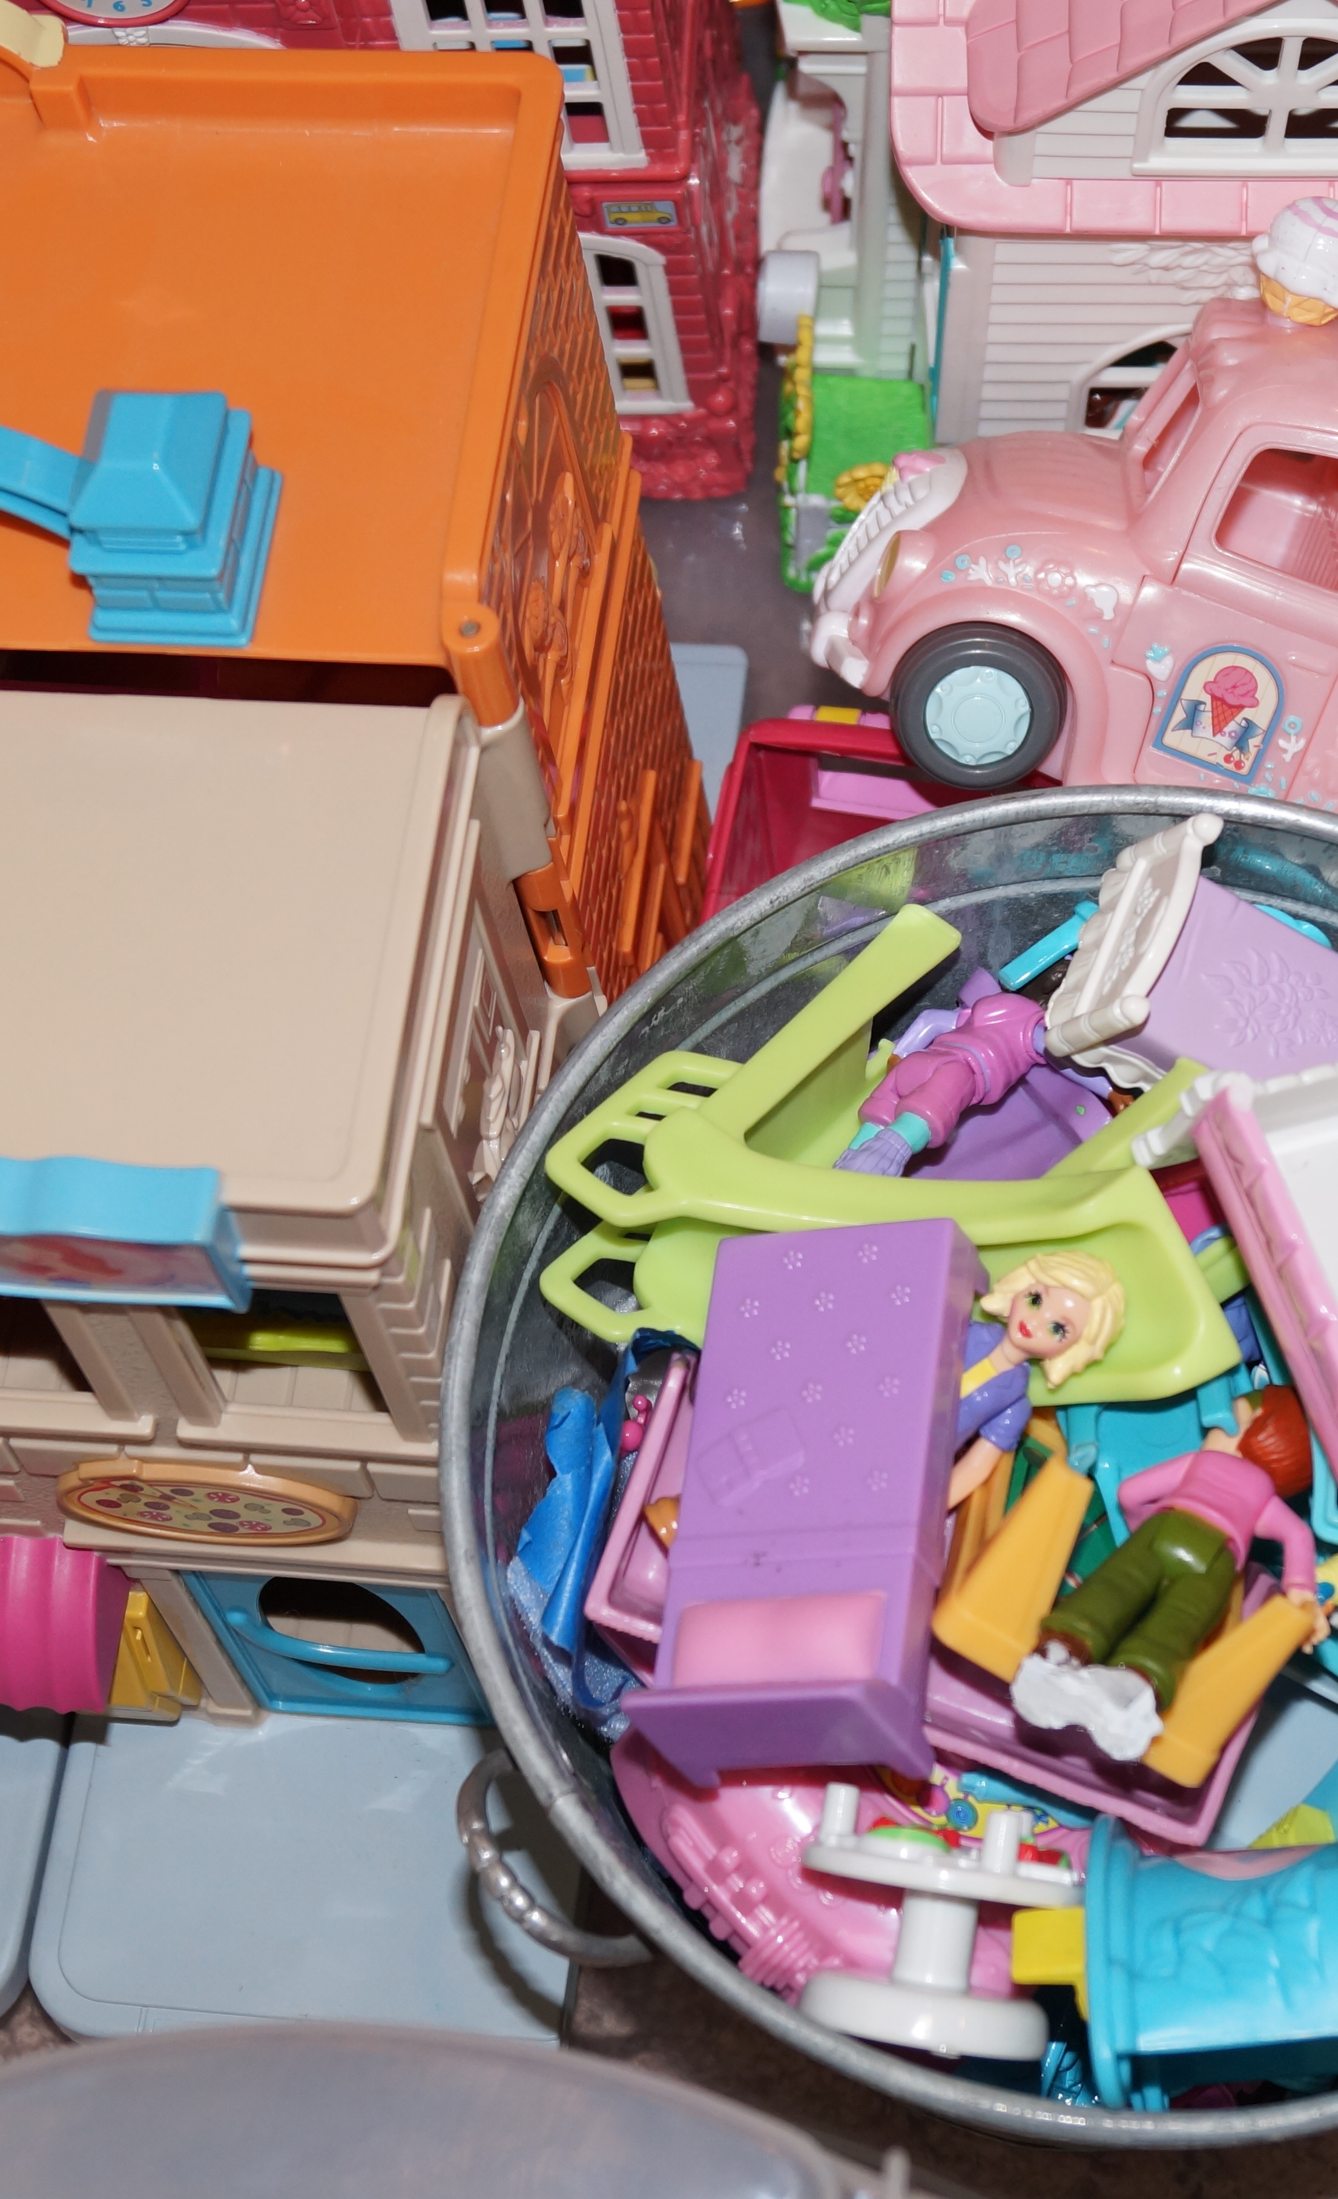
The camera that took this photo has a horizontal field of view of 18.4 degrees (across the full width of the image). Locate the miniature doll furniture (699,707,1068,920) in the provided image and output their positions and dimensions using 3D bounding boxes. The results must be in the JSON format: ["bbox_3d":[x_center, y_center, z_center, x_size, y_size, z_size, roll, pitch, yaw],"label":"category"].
[{"bbox_3d":[0.058,-0.037,1.022,0.084,0.105,0.082,3,62,9],"label":"miniature doll furniture"}]

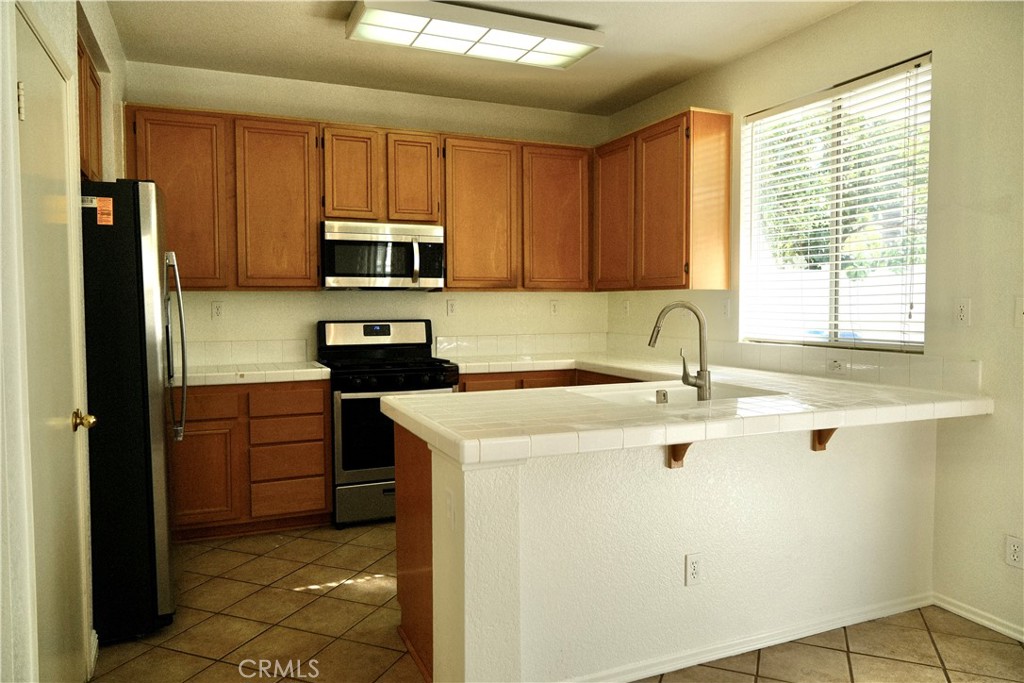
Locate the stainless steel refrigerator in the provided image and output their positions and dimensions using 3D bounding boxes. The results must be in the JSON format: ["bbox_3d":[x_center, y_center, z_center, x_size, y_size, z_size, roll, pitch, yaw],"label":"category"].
[{"bbox_3d":[-1.847,0.263,2.920,0.835,1.760,0.910,-1,3,-22],"label":"stainless steel refrigerator"}]

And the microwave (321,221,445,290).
[{"bbox_3d":[-0.861,-0.552,4.517,0.769,0.424,0.370,-1,3,-22],"label":"microwave"}]

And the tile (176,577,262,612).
[{"bbox_3d":[-1.325,1.140,3.068,0.299,0.010,0.299,1,3,21],"label":"tile"}]

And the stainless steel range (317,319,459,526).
[{"bbox_3d":[-0.805,0.472,4.427,0.778,1.188,0.662,-1,3,-22],"label":"stainless steel range"}]

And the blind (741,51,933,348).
[{"bbox_3d":[1.578,-0.614,3.444,0.055,1.272,1.133,-1,3,-22],"label":"blind"}]

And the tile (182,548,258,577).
[{"bbox_3d":[-1.499,1.121,3.457,0.299,0.010,0.299,1,3,21],"label":"tile"}]

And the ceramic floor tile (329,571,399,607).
[{"bbox_3d":[-0.653,1.139,3.139,0.301,0.010,0.301,1,3,21],"label":"ceramic floor tile"}]

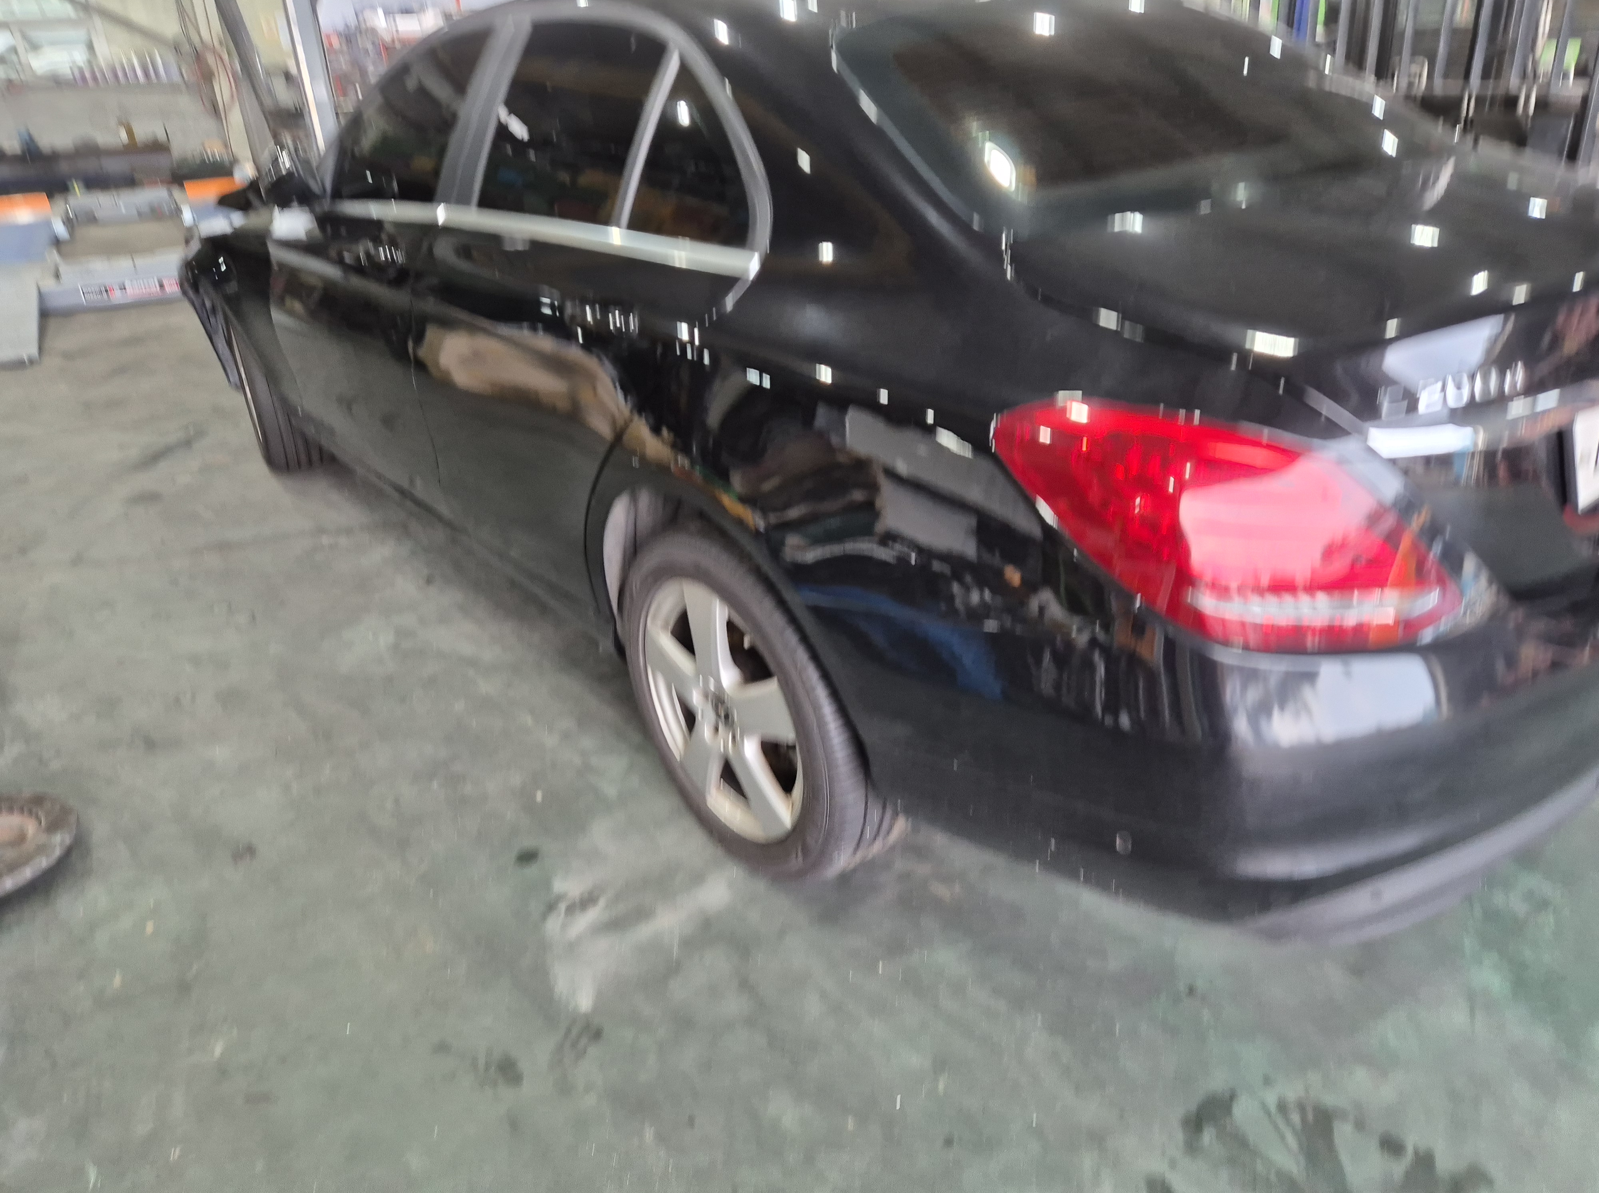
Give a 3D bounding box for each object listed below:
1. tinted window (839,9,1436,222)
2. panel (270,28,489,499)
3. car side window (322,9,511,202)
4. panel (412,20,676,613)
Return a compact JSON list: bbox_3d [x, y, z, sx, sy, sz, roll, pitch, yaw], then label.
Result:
[{"bbox_3d":[0.624,-0.829,1.742,1.220,0.090,0.585,-22,62,-34],"label":"tinted window"},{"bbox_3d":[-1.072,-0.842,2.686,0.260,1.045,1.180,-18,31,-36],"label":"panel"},{"bbox_3d":[-0.955,-1.160,2.553,0.071,0.431,0.893,10,13,-44],"label":"car side window"},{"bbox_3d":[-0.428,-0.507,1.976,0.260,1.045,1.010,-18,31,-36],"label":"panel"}]

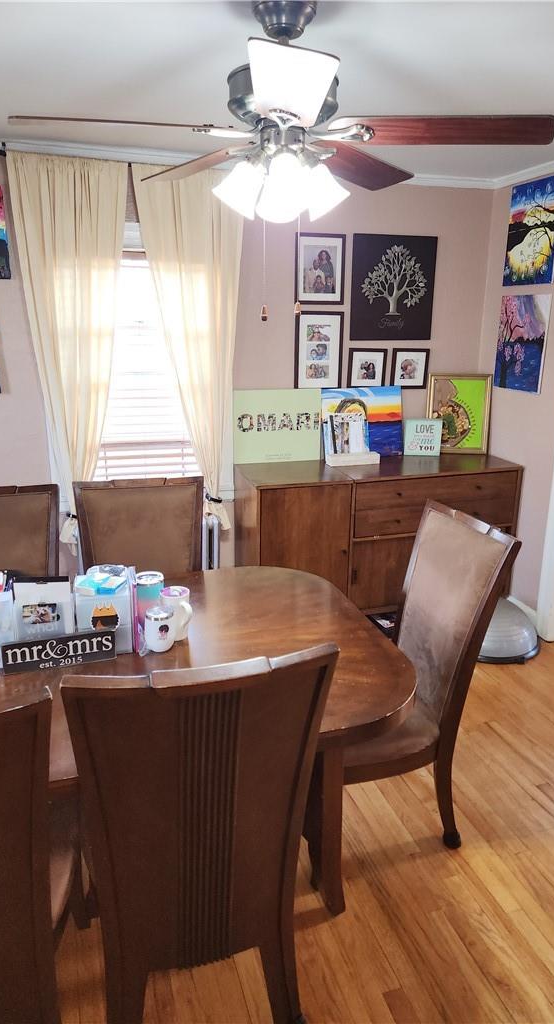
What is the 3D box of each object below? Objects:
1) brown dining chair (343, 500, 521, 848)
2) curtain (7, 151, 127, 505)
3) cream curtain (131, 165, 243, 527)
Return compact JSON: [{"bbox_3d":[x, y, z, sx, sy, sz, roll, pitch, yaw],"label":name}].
[{"bbox_3d":[0.336,0.571,2.334,0.670,1.080,0.540,-5,17,-17],"label":"brown dining chair"},{"bbox_3d":[-0.931,-0.765,3.283,0.529,1.721,0.110,-5,17,-18],"label":"curtain"},{"bbox_3d":[-0.440,-0.775,3.539,0.540,1.830,0.100,-5,17,-18],"label":"cream curtain"}]

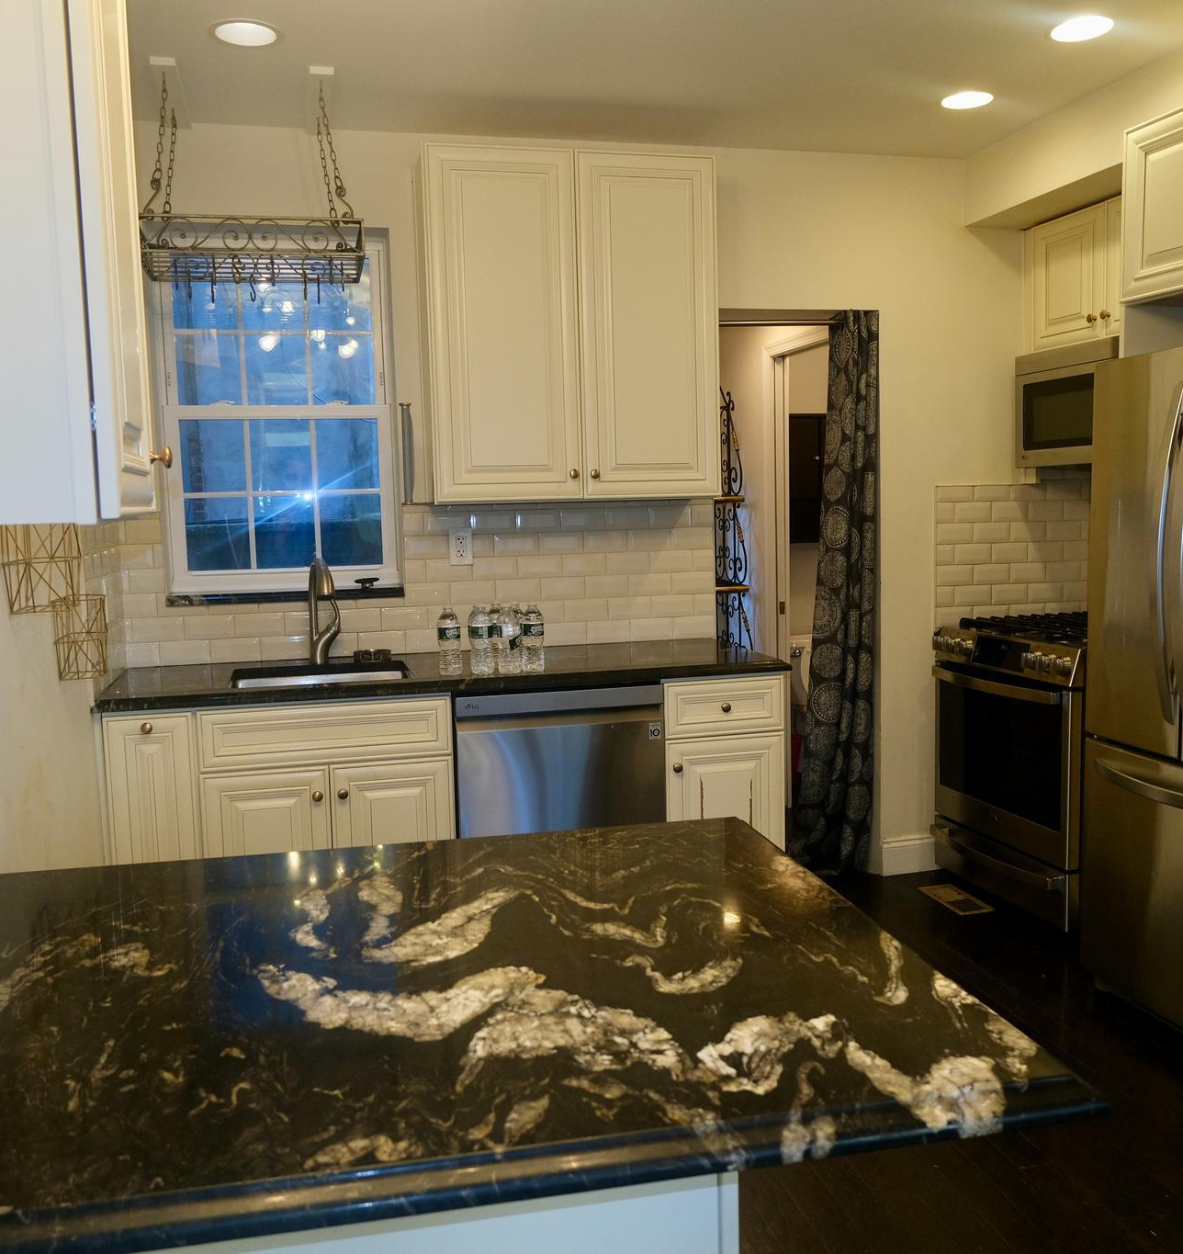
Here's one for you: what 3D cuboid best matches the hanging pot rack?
[{"bbox_3d":[-0.950,-1.216,3.374,0.585,0.535,0.410,-3,6,-13],"label":"hanging pot rack"}]

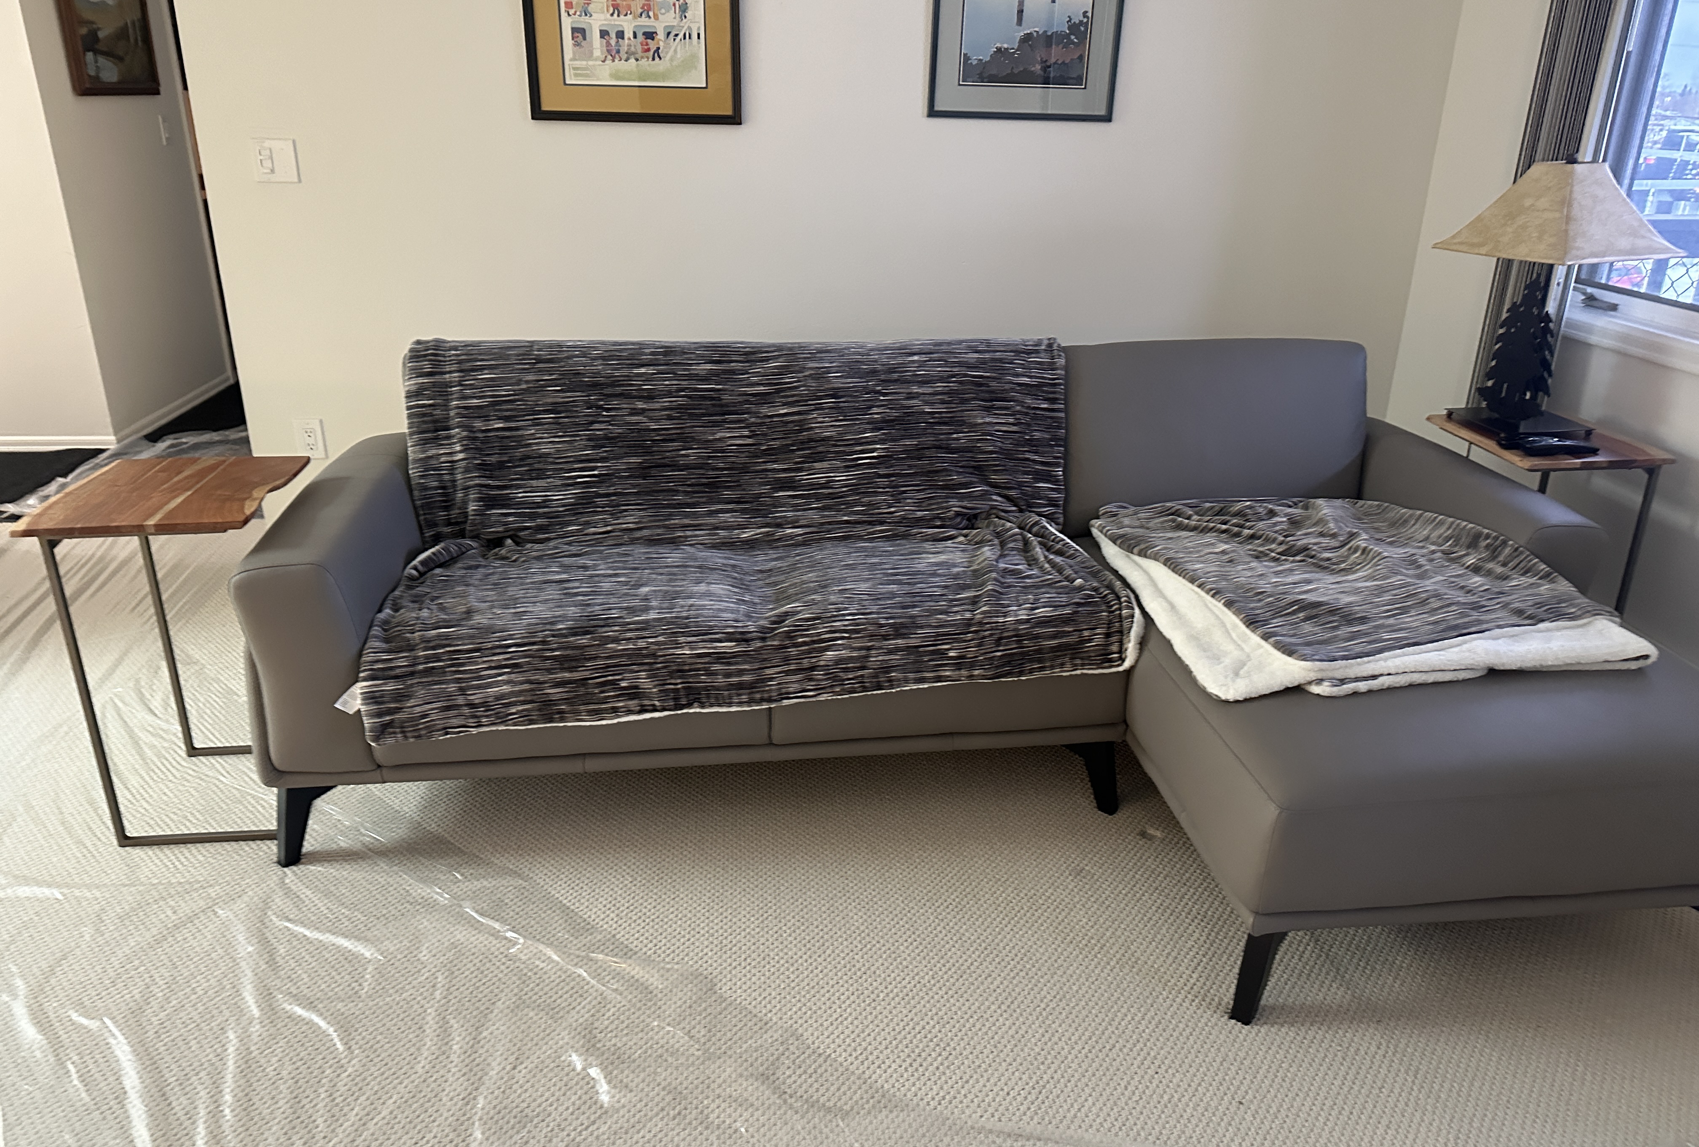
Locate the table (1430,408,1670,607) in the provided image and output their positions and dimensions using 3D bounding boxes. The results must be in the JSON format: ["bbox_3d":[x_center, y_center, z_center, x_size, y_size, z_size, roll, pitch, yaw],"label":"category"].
[{"bbox_3d":[1.594,-0.020,2.840,0.360,0.645,0.425,-2,22,-6],"label":"table"}]

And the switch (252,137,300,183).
[{"bbox_3d":[-1.590,-1.142,3.265,0.116,0.115,0.012,-1,22,-4],"label":"switch"}]

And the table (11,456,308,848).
[{"bbox_3d":[-1.258,0.143,2.314,0.370,0.645,0.425,-2,22,-8],"label":"table"}]

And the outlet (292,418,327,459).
[{"bbox_3d":[-1.629,-0.404,3.556,0.081,0.122,0.010,-1,22,-4],"label":"outlet"}]

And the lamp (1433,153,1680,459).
[{"bbox_3d":[1.563,-0.618,2.647,0.350,0.605,0.350,-6,23,-18],"label":"lamp"}]

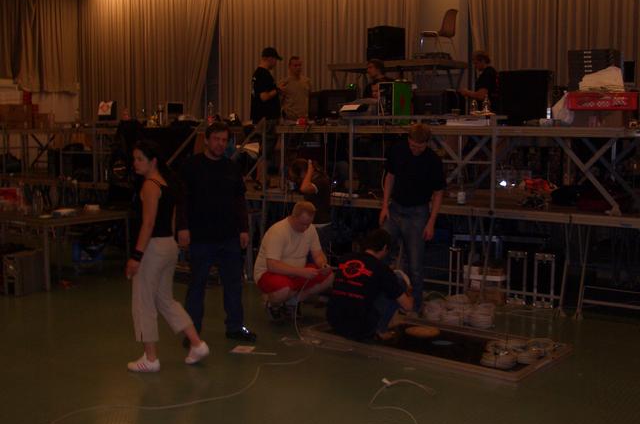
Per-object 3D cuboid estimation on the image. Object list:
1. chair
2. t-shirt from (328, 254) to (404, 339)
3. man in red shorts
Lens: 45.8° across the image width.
[{"bbox_3d":[1.680,-2.445,10.613,0.520,0.800,0.480,4,6,30],"label":"chair"},{"bbox_3d":[0.364,0.682,6.515,0.550,0.680,0.420,5,7,40],"label":"t-shirt"},{"bbox_3d":[-0.234,0.449,7.106,0.750,1.040,0.600,5,7,41],"label":"man in red shorts"}]

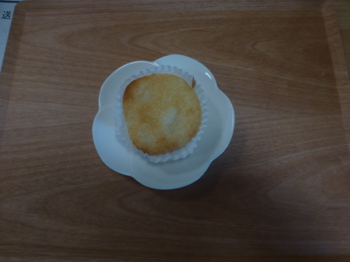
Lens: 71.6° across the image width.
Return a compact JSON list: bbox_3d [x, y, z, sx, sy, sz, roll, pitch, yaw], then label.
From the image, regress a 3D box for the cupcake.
[{"bbox_3d":[-0.011,-0.013,0.222,0.079,0.039,0.084,0,73,-1],"label":"cupcake"}]

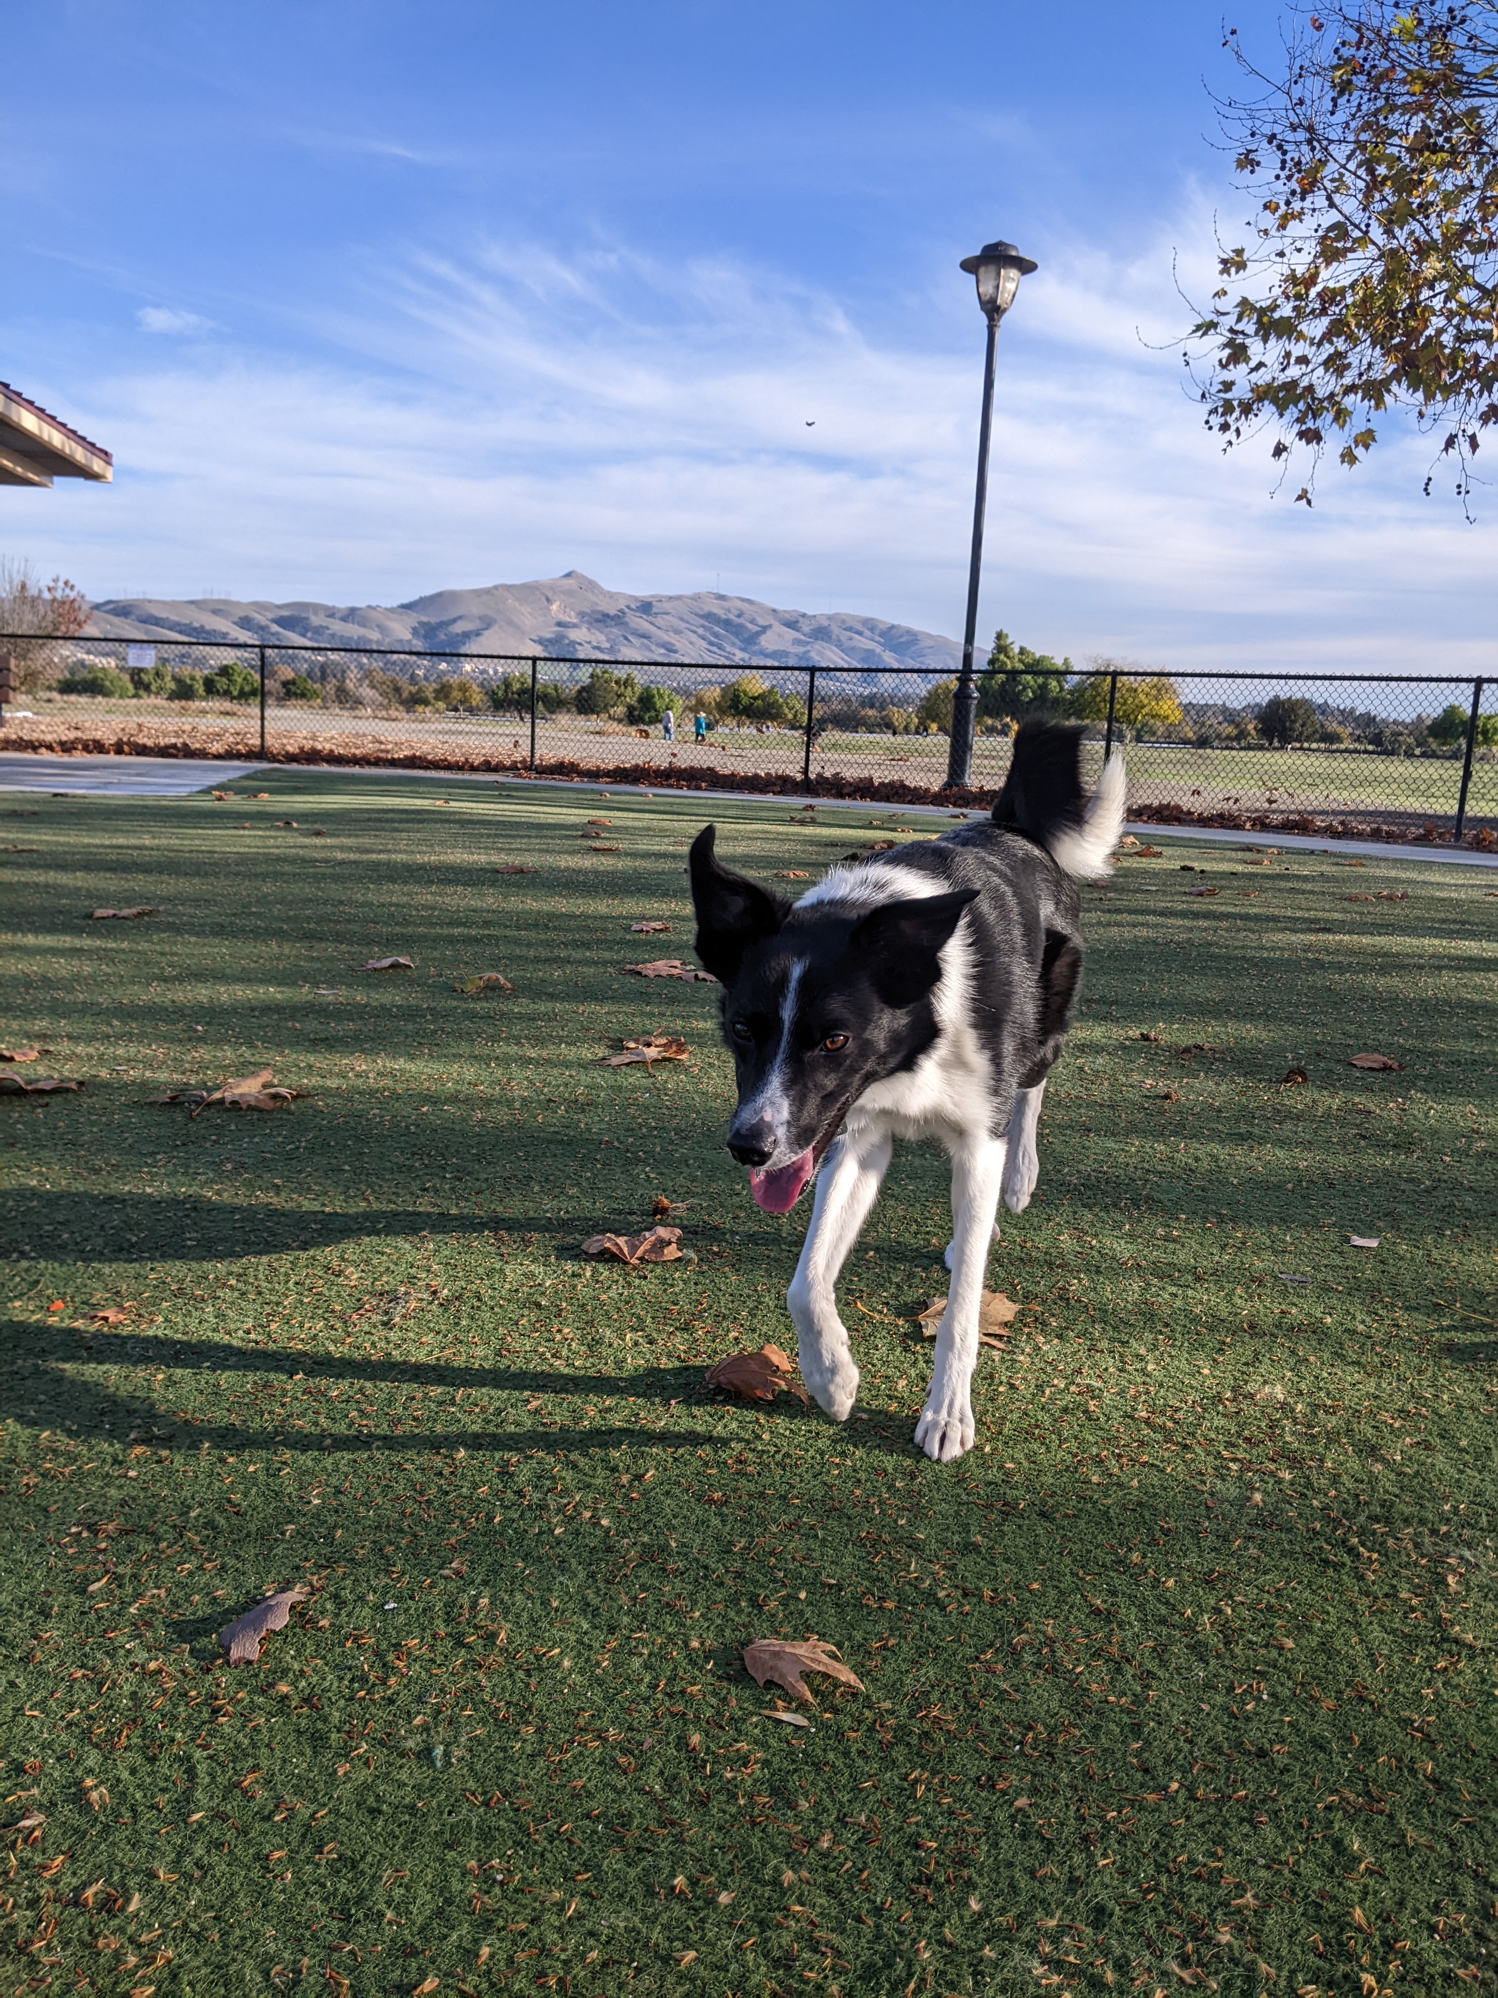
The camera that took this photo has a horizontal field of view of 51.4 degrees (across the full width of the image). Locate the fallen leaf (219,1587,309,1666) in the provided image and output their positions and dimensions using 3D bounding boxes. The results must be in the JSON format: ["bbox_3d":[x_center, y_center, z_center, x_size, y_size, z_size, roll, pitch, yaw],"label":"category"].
[{"bbox_3d":[-0.329,0.426,1.059,0.042,0.026,0.080,6,11,18],"label":"fallen leaf"}]

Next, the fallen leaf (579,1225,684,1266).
[{"bbox_3d":[-0.138,0.292,1.844,0.124,0.036,0.075,2,10,-4],"label":"fallen leaf"}]

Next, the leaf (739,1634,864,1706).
[{"bbox_3d":[0.036,0.450,1.044,0.081,0.023,0.058,4,10,4],"label":"leaf"}]

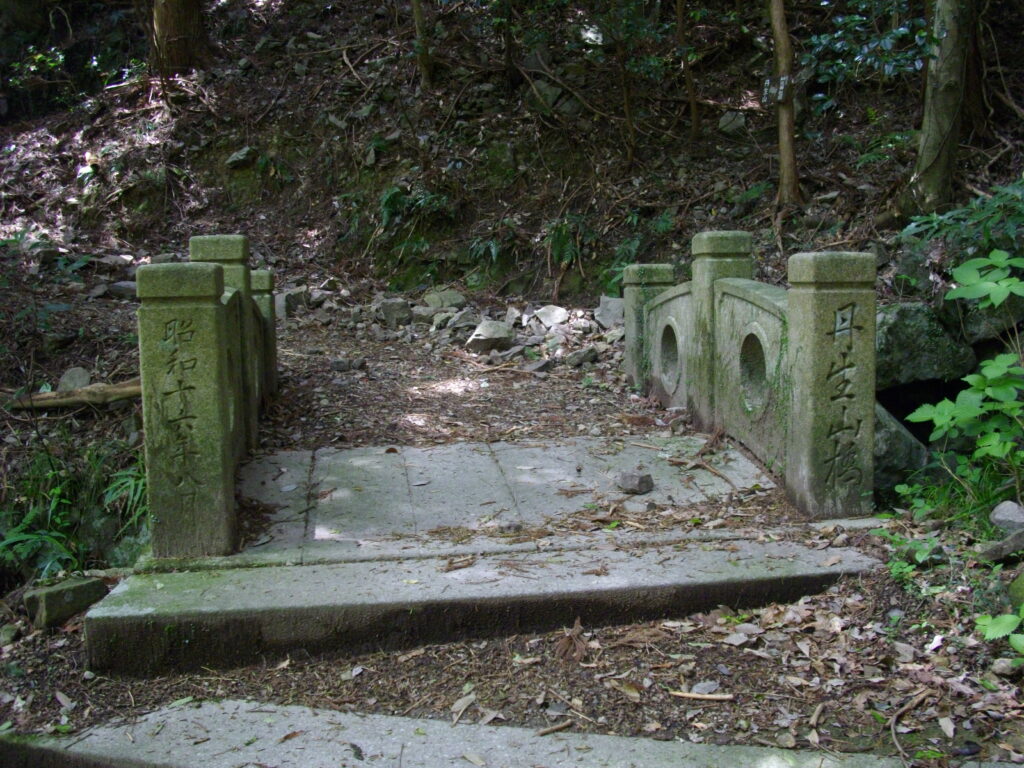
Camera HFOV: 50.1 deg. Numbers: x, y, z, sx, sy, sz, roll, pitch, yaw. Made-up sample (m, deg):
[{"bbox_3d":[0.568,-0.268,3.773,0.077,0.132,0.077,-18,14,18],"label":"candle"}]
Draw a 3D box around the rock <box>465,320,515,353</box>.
[{"bbox_3d":[-0.171,-0.360,8.304,0.364,0.233,0.280,-1,6,-1],"label":"rock"}]

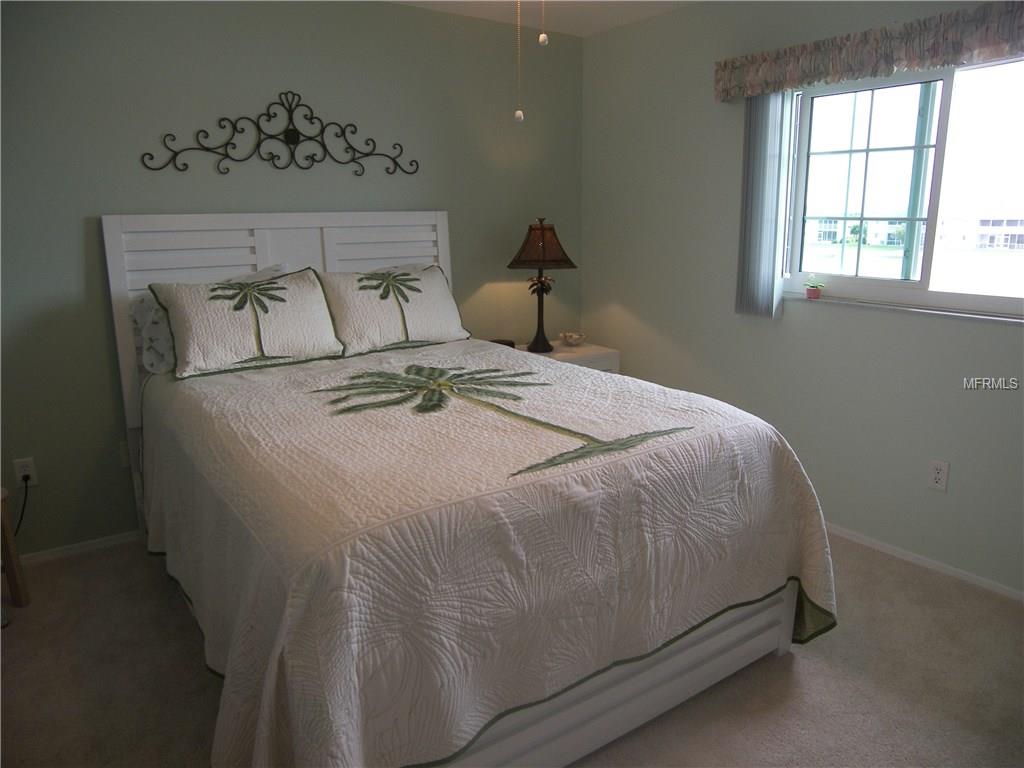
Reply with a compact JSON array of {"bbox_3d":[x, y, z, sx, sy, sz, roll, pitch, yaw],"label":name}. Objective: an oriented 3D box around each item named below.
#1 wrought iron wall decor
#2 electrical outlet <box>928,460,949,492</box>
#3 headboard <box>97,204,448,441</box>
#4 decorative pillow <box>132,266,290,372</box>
[{"bbox_3d":[-1.014,-1.157,3.280,1.292,0.364,0.030,-10,16,-34],"label":"wrought iron wall decor"},{"bbox_3d":[1.686,0.364,2.806,0.012,0.117,0.073,-10,16,-34],"label":"electrical outlet"},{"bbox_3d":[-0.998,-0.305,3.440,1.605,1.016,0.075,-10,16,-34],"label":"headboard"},{"bbox_3d":[-1.251,-0.286,3.062,0.660,0.440,0.180,-10,-6,-34],"label":"decorative pillow"}]

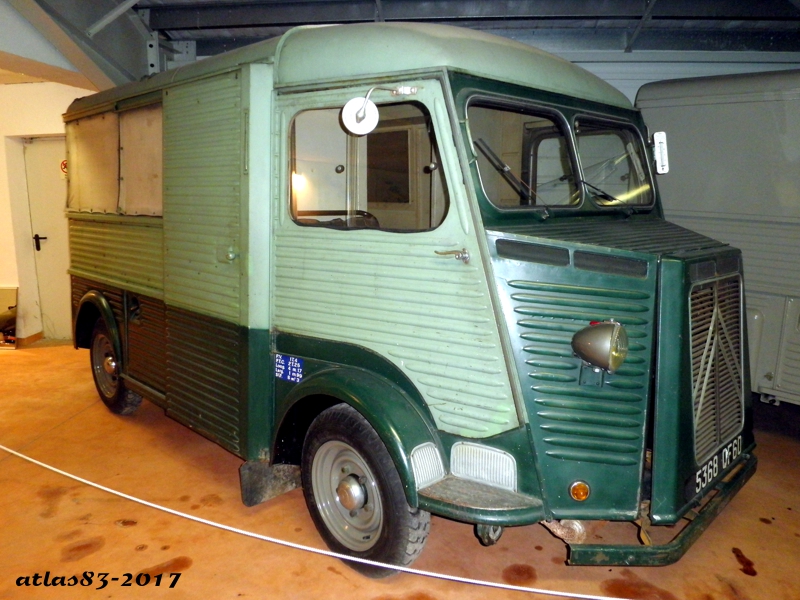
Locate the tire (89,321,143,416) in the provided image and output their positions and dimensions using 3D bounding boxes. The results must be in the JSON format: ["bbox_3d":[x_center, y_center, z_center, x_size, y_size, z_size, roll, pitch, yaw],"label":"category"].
[{"bbox_3d":[-1.938,0.450,4.111,0.180,0.700,0.700,-9,13,-44],"label":"tire"}]

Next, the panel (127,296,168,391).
[{"bbox_3d":[-1.418,0.224,3.389,0.030,0.512,0.558,-5,10,-44],"label":"panel"}]

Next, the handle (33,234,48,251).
[{"bbox_3d":[-3.779,-0.601,6.301,0.145,0.170,0.065,1,9,5],"label":"handle"}]

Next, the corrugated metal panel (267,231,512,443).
[{"bbox_3d":[-0.064,0.077,2.234,1.123,0.690,0.040,6,8,35],"label":"corrugated metal panel"}]

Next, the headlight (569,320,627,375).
[{"bbox_3d":[0.590,0.141,1.800,0.150,0.158,0.168,-9,13,-44],"label":"headlight"}]

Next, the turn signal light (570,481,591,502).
[{"bbox_3d":[0.565,0.599,1.870,0.072,0.072,0.040,0,-3,0],"label":"turn signal light"}]

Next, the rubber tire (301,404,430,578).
[{"bbox_3d":[-0.157,0.757,2.416,0.175,0.680,0.680,-10,14,-43],"label":"rubber tire"}]

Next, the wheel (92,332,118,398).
[{"bbox_3d":[-1.976,0.447,4.136,0.440,0.440,0.140,9,13,44],"label":"wheel"}]

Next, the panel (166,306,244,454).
[{"bbox_3d":[-0.934,0.356,2.880,0.040,0.594,0.795,-5,10,-44],"label":"panel"}]

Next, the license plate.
[{"bbox_3d":[1.144,0.585,2.157,0.486,0.085,0.015,-9,7,-44],"label":"license plate"}]

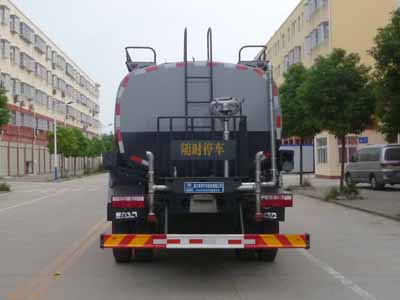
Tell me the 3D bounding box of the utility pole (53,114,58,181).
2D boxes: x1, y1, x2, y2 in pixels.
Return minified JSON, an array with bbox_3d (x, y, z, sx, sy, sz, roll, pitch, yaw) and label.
[{"bbox_3d":[-9.590,-0.146,21.500,0.270,4.400,0.270,0,-2,-3],"label":"utility pole"}]

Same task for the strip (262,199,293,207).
[{"bbox_3d":[0.947,0.654,3.970,0.395,0.088,0.040,0,-2,-3],"label":"strip"}]

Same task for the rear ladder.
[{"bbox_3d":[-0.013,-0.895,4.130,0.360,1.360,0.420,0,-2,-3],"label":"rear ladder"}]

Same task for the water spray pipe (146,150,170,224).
[{"bbox_3d":[-0.503,0.432,3.830,0.250,0.840,0.120,0,-2,-3],"label":"water spray pipe"}]

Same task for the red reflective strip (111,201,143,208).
[{"bbox_3d":[-0.872,0.667,3.950,0.395,0.088,0.040,0,-2,-3],"label":"red reflective strip"}]

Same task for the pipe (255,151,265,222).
[{"bbox_3d":[0.704,0.432,3.830,0.115,0.840,0.120,0,-2,-3],"label":"pipe"}]

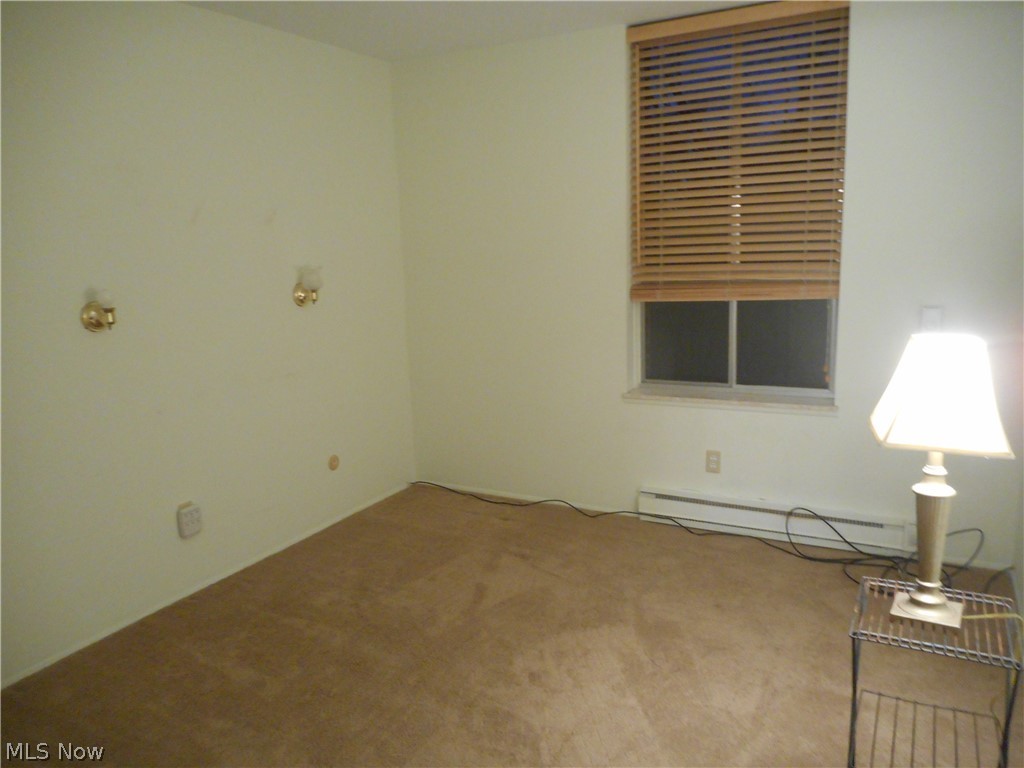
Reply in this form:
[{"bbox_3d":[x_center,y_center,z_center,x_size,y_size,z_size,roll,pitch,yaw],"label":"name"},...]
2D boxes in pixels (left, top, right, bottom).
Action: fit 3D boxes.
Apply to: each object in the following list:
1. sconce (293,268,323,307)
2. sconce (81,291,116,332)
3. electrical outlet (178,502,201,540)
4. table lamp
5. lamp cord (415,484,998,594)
[{"bbox_3d":[-0.984,-0.472,3.612,0.132,0.187,0.108,3,12,28],"label":"sconce"},{"bbox_3d":[-1.482,-0.267,2.691,0.132,0.161,0.108,3,12,28],"label":"sconce"},{"bbox_3d":[-1.363,0.573,3.119,0.034,0.129,0.091,3,12,28],"label":"electrical outlet"},{"bbox_3d":[0.952,0.210,1.649,0.256,0.635,0.252,3,12,28],"label":"table lamp"},{"bbox_3d":[0.606,0.640,3.646,3.020,0.205,0.410,3,12,28],"label":"lamp cord"}]

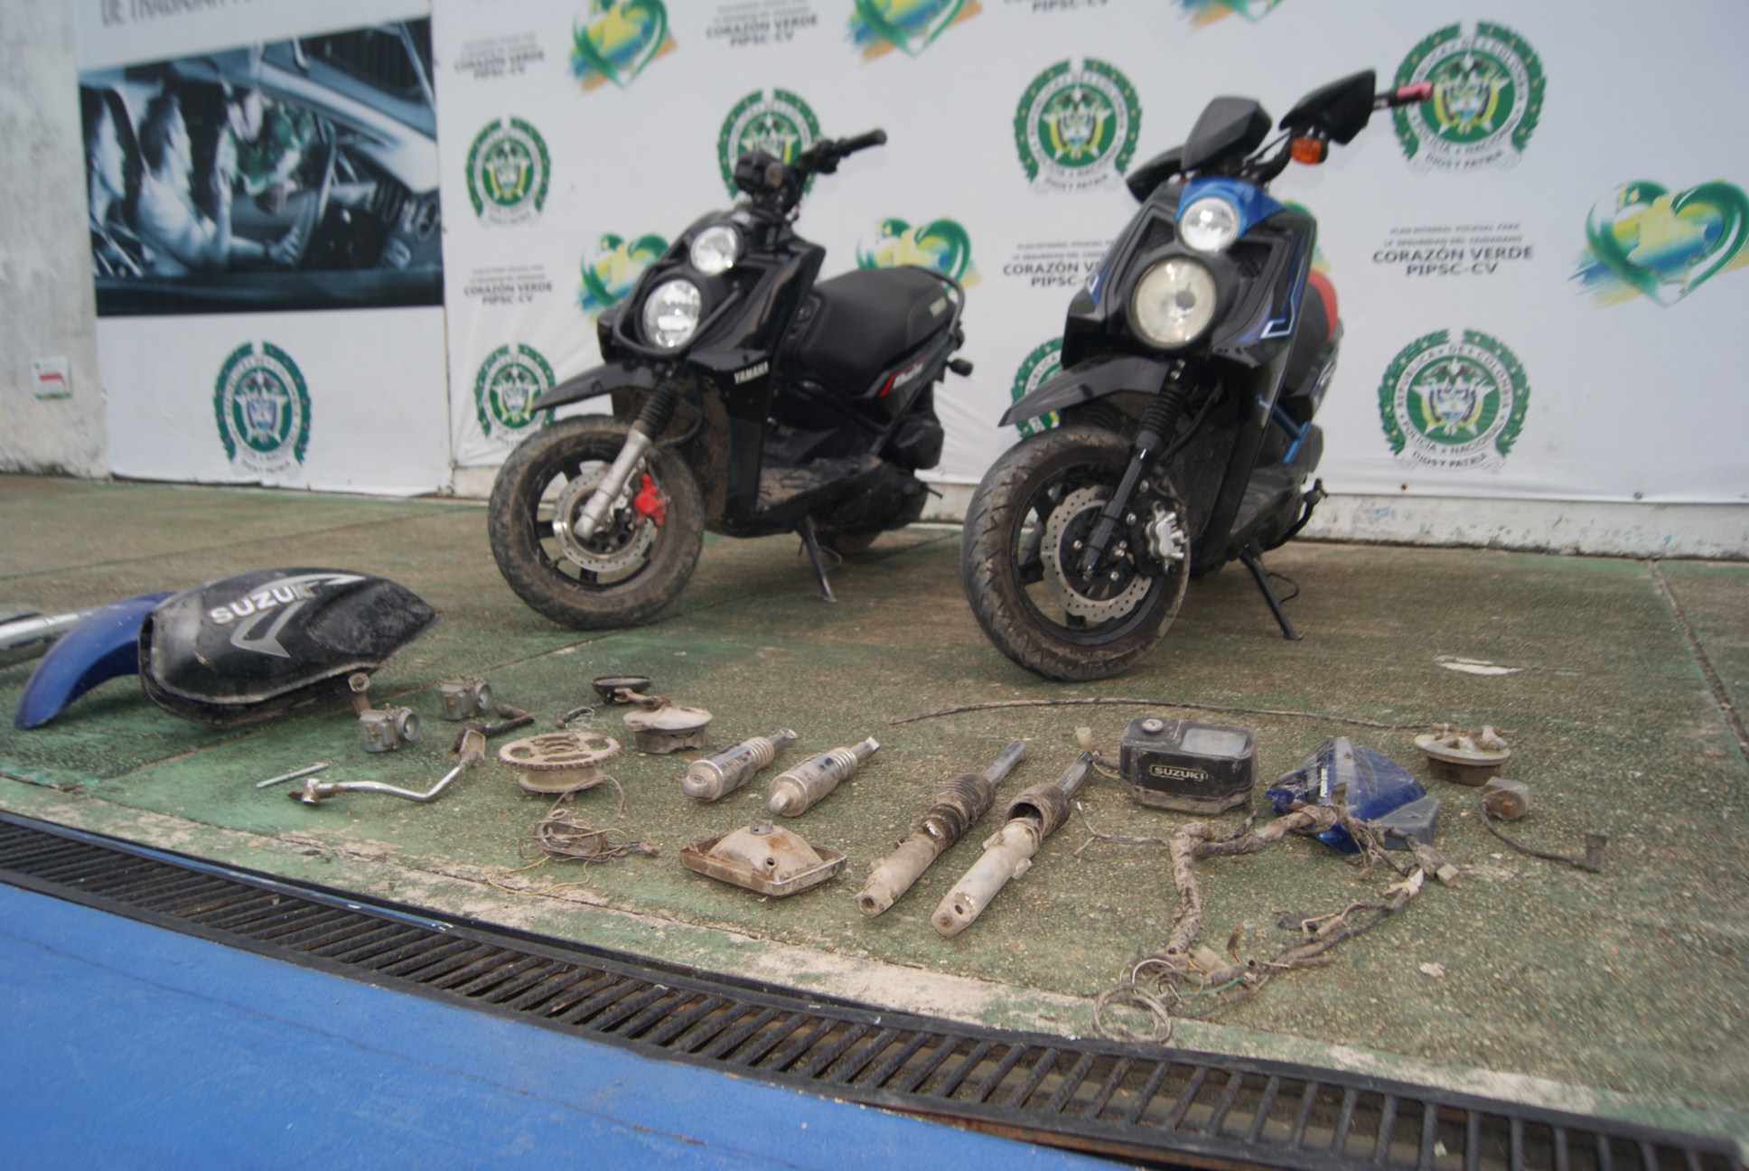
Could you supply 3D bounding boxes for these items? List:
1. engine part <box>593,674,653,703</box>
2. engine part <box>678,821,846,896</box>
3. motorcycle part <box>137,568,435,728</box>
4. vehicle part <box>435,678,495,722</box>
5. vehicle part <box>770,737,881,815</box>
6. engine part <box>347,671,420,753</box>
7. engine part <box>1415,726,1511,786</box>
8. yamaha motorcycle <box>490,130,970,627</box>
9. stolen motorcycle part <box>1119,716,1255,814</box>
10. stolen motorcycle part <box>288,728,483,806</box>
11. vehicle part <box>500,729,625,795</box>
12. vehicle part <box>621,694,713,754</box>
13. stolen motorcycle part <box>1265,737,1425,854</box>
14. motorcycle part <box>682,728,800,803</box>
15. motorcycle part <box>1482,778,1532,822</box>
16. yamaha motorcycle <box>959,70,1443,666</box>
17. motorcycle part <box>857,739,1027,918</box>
[{"bbox_3d":[-0.434,0.177,2.268,0.107,0.045,0.105,0,9,0],"label":"engine part"},{"bbox_3d":[-0.129,0.296,1.507,0.157,0.058,0.124,8,12,40],"label":"engine part"},{"bbox_3d":[-0.987,0.101,2.204,0.470,0.210,0.280,-8,12,-42],"label":"motorcycle part"},{"bbox_3d":[-0.669,0.181,2.172,0.085,0.065,0.060,4,10,20],"label":"vehicle part"},{"bbox_3d":[-0.059,0.249,1.764,0.055,0.055,0.312,4,10,23],"label":"vehicle part"},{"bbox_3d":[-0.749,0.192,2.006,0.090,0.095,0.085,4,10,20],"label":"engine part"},{"bbox_3d":[0.830,0.231,1.845,0.132,0.075,0.132,0,9,0],"label":"engine part"},{"bbox_3d":[-0.213,-0.529,3.455,0.720,1.080,1.830,4,10,24],"label":"yamaha motorcycle"},{"bbox_3d":[0.422,0.242,1.766,0.158,0.090,0.105,4,10,22],"label":"stolen motorcycle part"},{"bbox_3d":[-0.649,0.252,1.798,0.272,0.045,0.160,-6,11,-33],"label":"stolen motorcycle part"},{"bbox_3d":[-0.425,0.243,1.780,0.164,0.062,0.164,0,9,0],"label":"vehicle part"},{"bbox_3d":[-0.319,0.208,2.024,0.136,0.063,0.136,0,9,0],"label":"vehicle part"},{"bbox_3d":[0.567,0.256,1.594,0.190,0.110,0.190,0,9,0],"label":"stolen motorcycle part"},{"bbox_3d":[-0.178,0.239,1.829,0.055,0.055,0.300,4,10,25],"label":"motorcycle part"},{"bbox_3d":[0.832,0.274,1.723,0.058,0.045,0.052,5,10,25],"label":"motorcycle part"},{"bbox_3d":[0.730,-0.469,2.913,0.780,1.130,1.860,12,13,25],"label":"yamaha motorcycle"},{"bbox_3d":[0.102,0.270,1.598,0.066,0.063,0.610,4,9,21],"label":"motorcycle part"}]

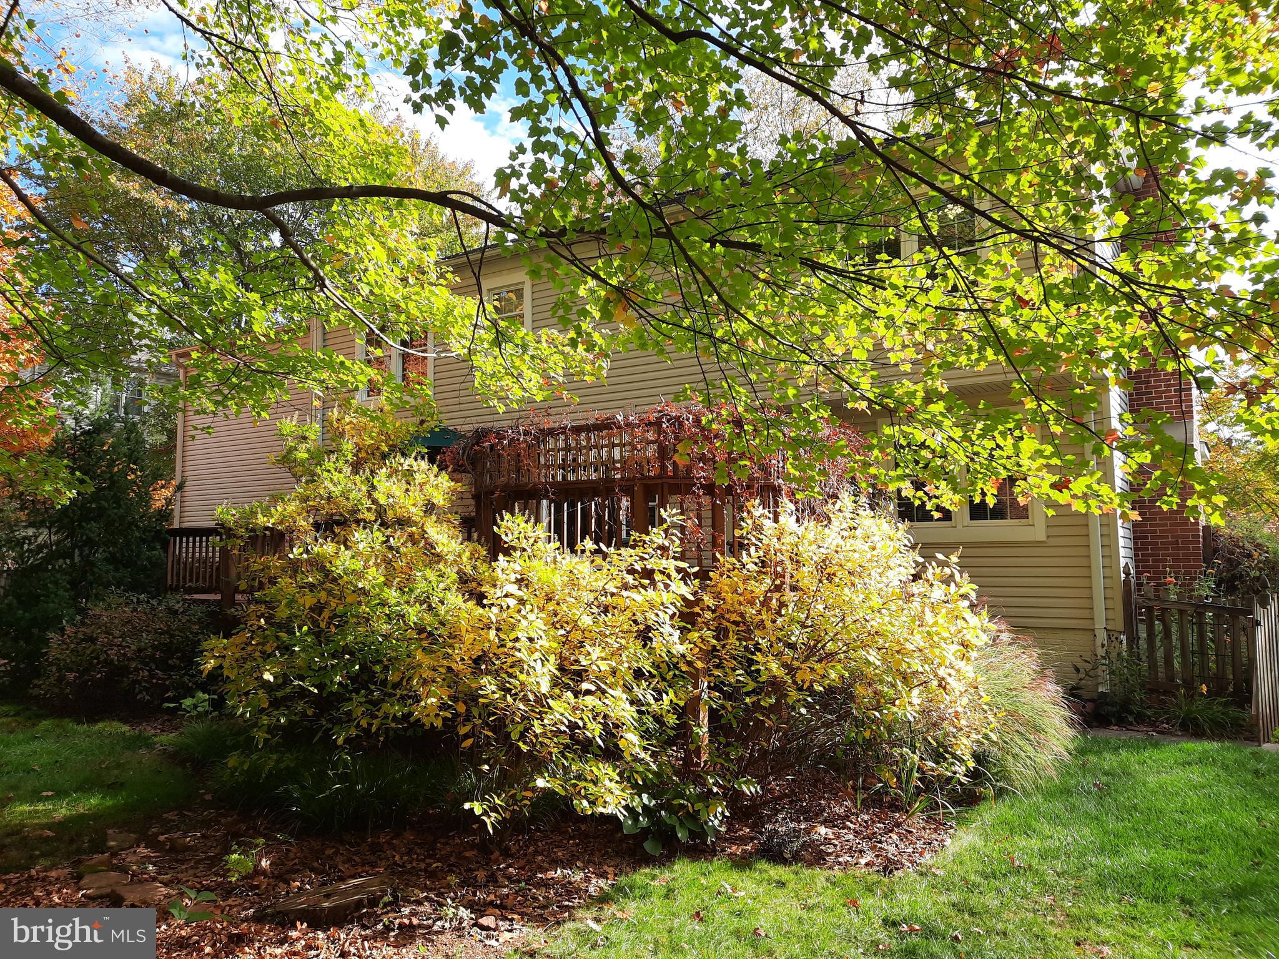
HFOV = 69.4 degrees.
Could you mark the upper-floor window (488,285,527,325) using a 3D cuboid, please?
[{"bbox_3d":[-2.075,-2.539,14.397,0.782,0.988,0.100,-4,-6,32],"label":"upper-floor window"}]

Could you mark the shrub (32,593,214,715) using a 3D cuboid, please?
[{"bbox_3d":[-6.073,1.960,10.890,1.950,1.250,1.750,2,-6,-29],"label":"shrub"}]

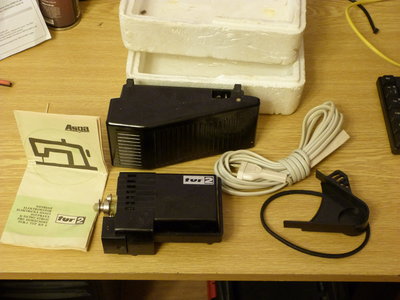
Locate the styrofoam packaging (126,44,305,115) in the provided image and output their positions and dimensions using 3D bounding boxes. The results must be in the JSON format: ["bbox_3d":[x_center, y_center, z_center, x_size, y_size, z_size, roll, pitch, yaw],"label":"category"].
[{"bbox_3d":[0.023,-0.142,0.933,0.249,0.060,0.186,2,47,1],"label":"styrofoam packaging"}]

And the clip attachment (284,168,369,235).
[{"bbox_3d":[0.161,0.062,0.772,0.103,0.025,0.091,8,48,5],"label":"clip attachment"}]

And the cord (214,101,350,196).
[{"bbox_3d":[0.125,-0.002,0.827,0.230,0.030,0.079,-29,54,-25],"label":"cord"}]

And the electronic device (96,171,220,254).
[{"bbox_3d":[-0.048,0.076,0.737,0.149,0.050,0.085,1,47,-1],"label":"electronic device"}]

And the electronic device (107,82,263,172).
[{"bbox_3d":[-0.018,-0.031,0.816,0.191,0.079,0.088,3,47,1],"label":"electronic device"}]

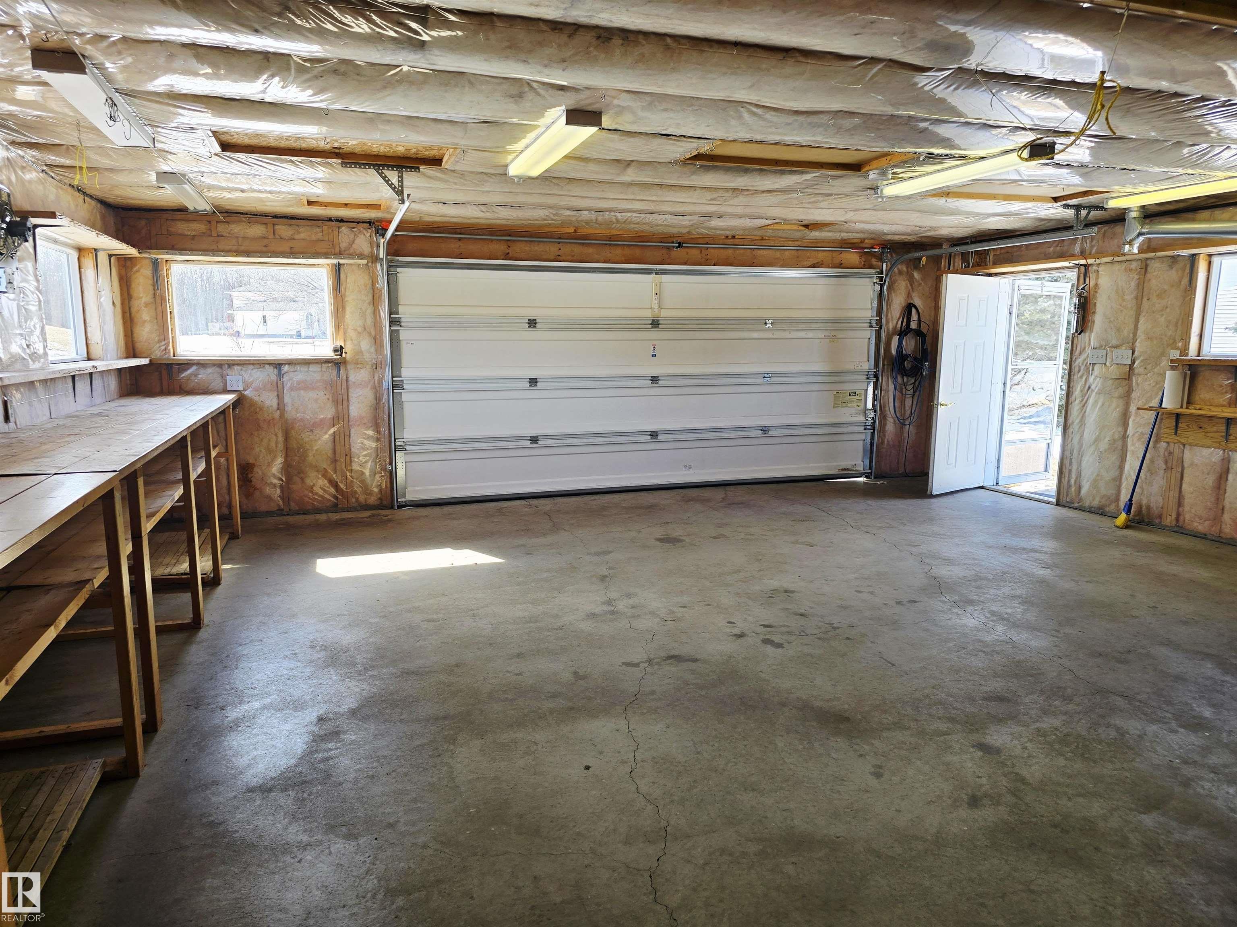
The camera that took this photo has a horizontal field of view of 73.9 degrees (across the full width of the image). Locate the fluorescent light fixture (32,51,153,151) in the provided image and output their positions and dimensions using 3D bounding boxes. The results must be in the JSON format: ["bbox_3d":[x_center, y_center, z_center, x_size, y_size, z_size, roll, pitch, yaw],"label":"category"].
[{"bbox_3d":[-2.151,-1.488,3.435,0.165,0.068,1.210,-3,10,-19],"label":"fluorescent light fixture"}]

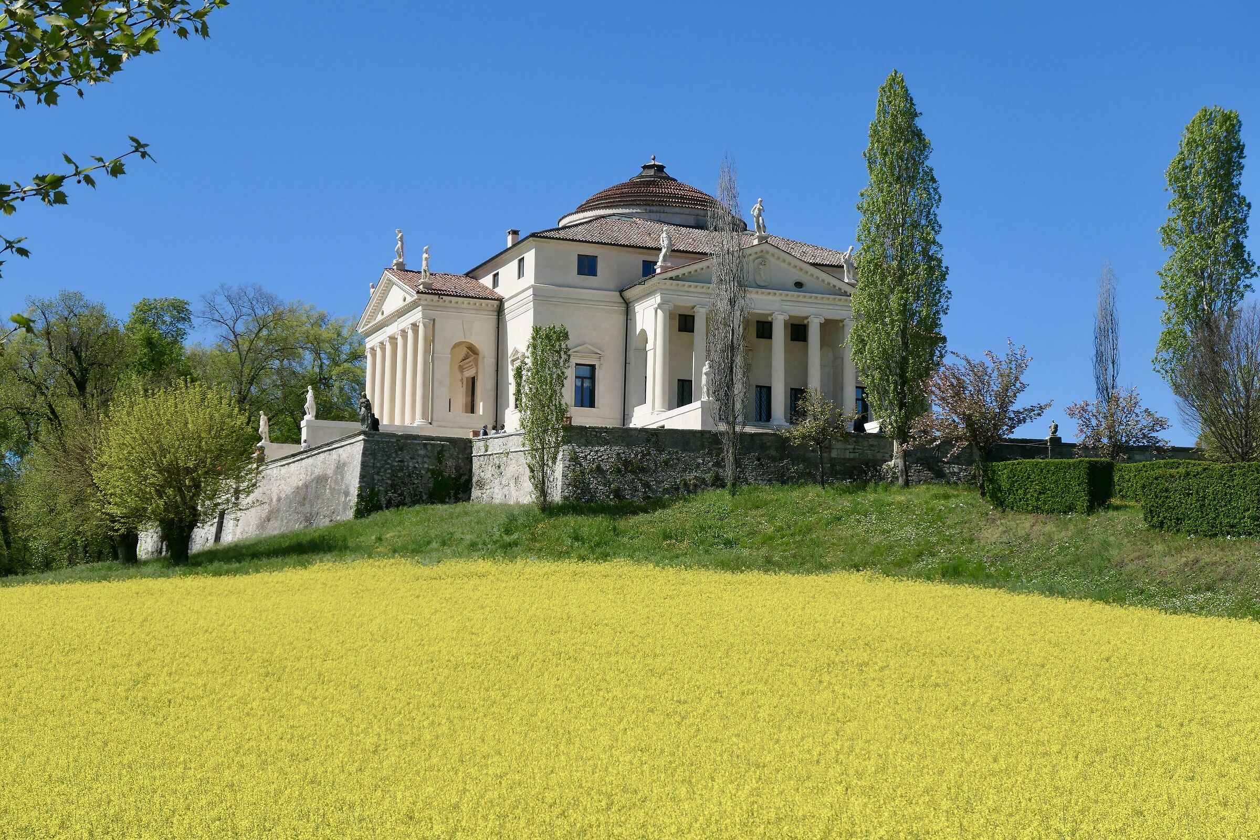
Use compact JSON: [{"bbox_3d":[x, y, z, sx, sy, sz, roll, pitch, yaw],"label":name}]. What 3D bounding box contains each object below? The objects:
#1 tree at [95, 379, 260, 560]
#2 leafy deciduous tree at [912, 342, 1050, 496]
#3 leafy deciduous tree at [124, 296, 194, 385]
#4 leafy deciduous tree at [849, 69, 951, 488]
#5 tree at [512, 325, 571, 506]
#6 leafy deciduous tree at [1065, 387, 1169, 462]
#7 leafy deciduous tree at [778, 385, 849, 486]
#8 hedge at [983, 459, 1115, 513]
[{"bbox_3d":[-22.398,2.509,120.635,8.260,9.260,7.850,2,-8,-10],"label":"tree"},{"bbox_3d":[17.214,-0.065,118.522,6.760,7.610,6.430,0,-8,8],"label":"leafy deciduous tree"},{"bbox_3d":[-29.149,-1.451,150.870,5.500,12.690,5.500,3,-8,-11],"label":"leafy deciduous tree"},{"bbox_3d":[13.588,-7.259,121.465,5.100,21.380,4.850,0,-8,6],"label":"leafy deciduous tree"},{"bbox_3d":[-4.243,-0.195,119.136,2.820,9.270,2.680,1,-8,-2],"label":"tree"},{"bbox_3d":[24.258,0.901,120.349,5.150,5.100,4.890,-1,-8,11],"label":"leafy deciduous tree"},{"bbox_3d":[9.154,0.921,119.851,3.570,5.130,3.390,0,-8,4],"label":"leafy deciduous tree"},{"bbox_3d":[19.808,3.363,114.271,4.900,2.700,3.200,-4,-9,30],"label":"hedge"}]

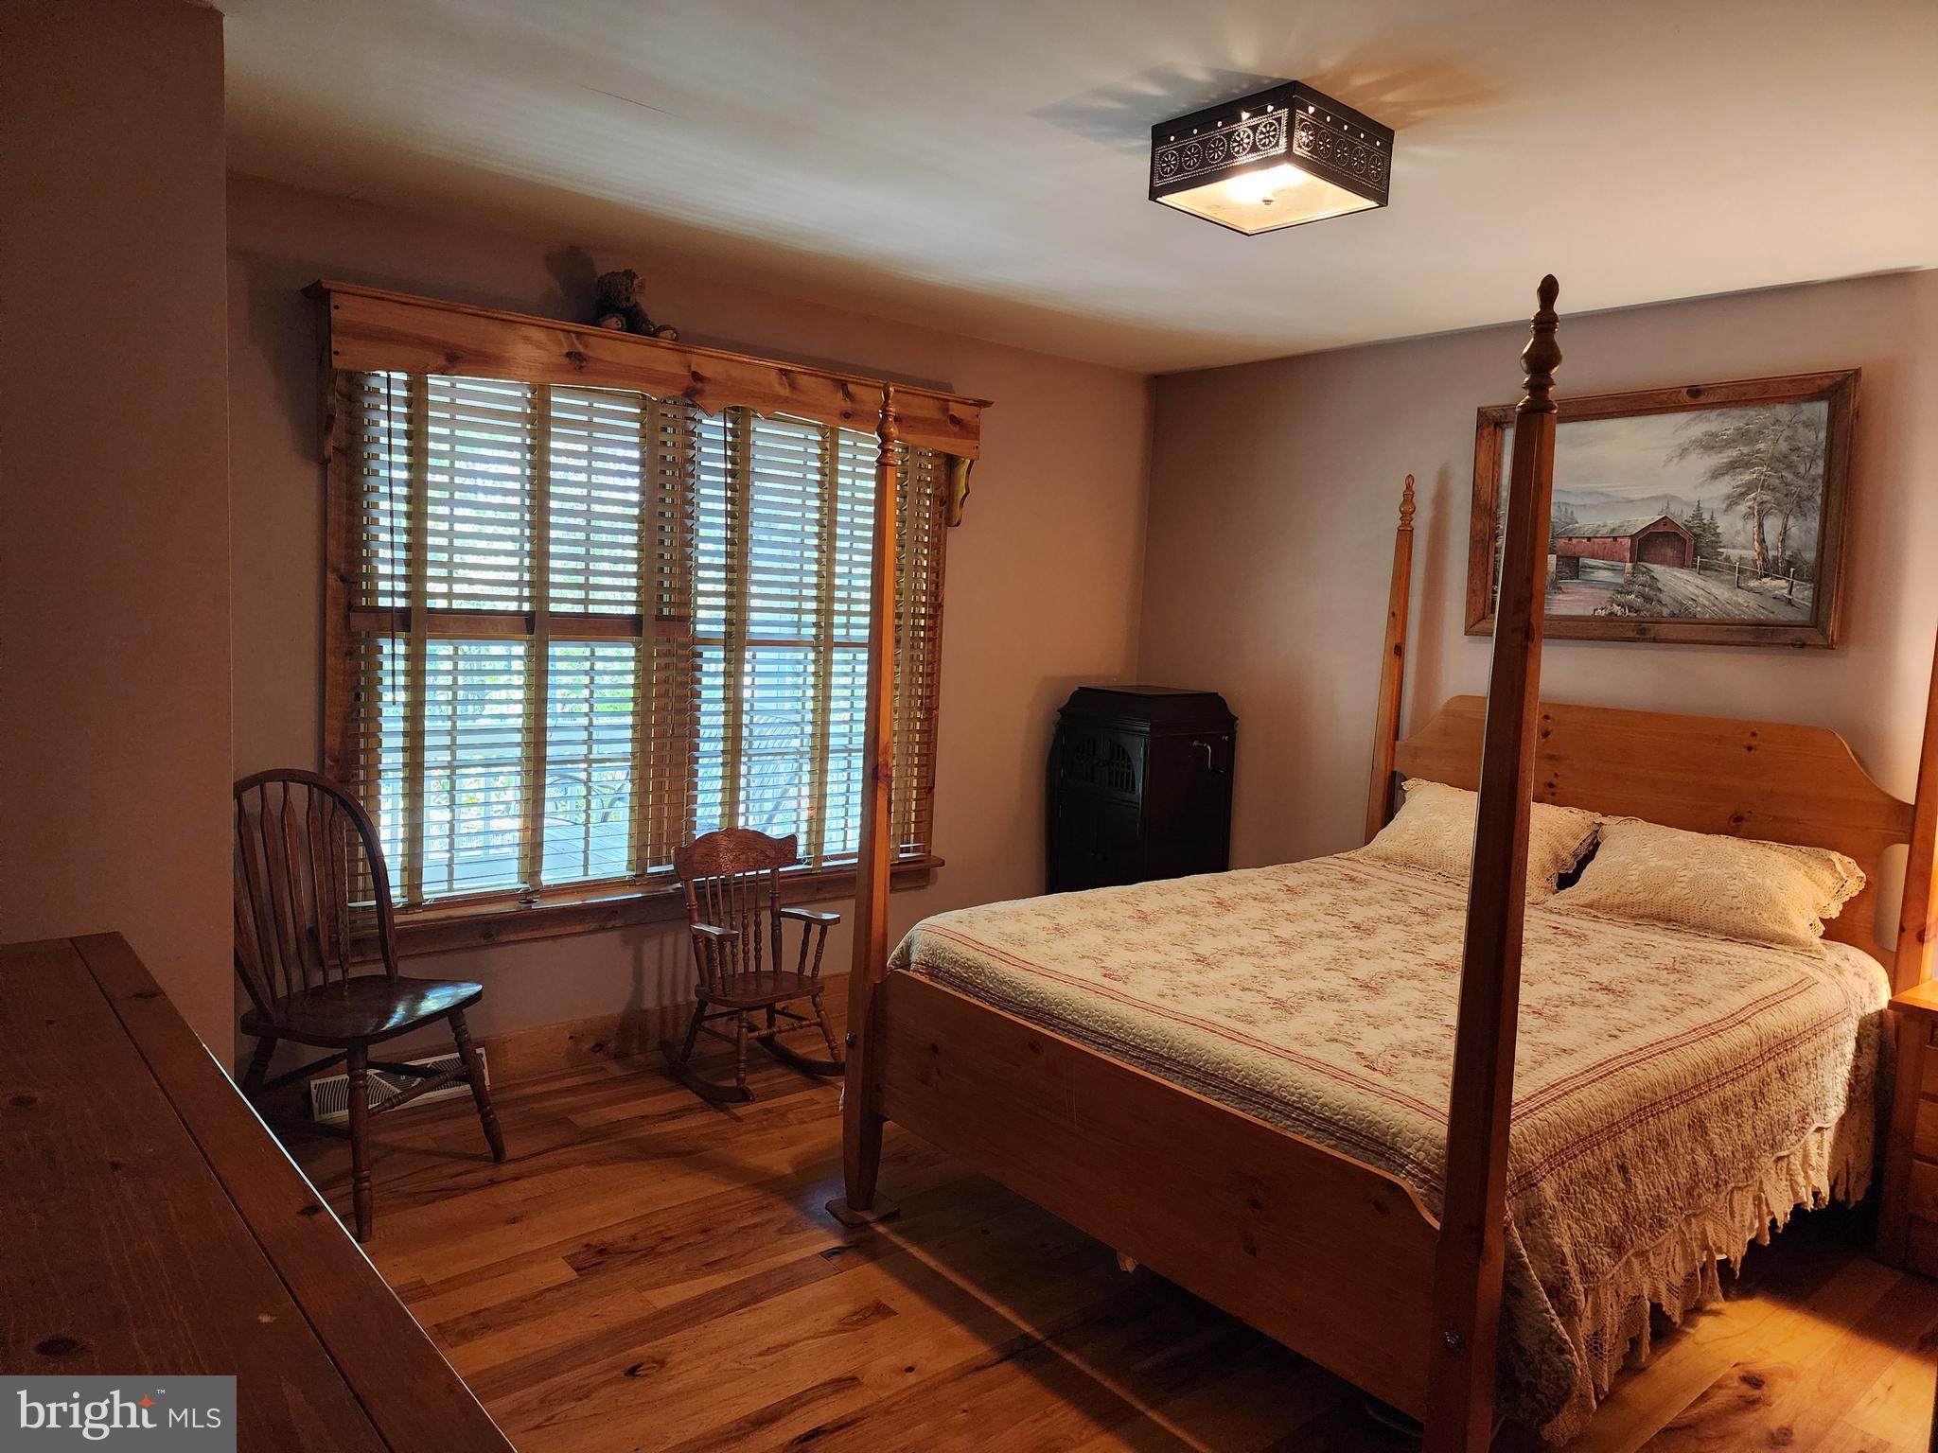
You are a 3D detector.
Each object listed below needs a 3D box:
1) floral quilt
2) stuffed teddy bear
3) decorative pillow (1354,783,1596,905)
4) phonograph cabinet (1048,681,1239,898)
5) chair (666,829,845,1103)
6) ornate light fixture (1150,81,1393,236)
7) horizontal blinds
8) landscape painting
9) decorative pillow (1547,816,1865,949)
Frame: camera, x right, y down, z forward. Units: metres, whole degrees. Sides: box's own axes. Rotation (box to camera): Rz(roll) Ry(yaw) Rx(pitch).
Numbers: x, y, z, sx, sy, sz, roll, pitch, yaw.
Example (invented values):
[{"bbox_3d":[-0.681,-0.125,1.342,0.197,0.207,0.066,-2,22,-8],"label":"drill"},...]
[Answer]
[{"bbox_3d":[1.061,0.794,3.189,2.040,0.540,1.610,-2,7,-40],"label":"floral quilt"},{"bbox_3d":[-0.965,-1.212,3.751,0.170,0.196,0.200,8,8,44],"label":"stuffed teddy bear"},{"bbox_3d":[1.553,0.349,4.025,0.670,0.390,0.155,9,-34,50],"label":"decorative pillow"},{"bbox_3d":[0.662,0.452,4.990,0.505,1.178,0.460,-2,7,-40],"label":"phonograph cabinet"},{"bbox_3d":[-0.628,0.714,3.948,0.445,0.735,0.455,-2,7,-42],"label":"chair"},{"bbox_3d":[0.608,-1.122,2.572,0.335,0.136,0.335,-2,7,-40],"label":"ornate light fixture"},{"bbox_3d":[-0.879,-0.271,4.008,2.000,1.493,0.060,-2,7,-40],"label":"horizontal blinds"},{"bbox_3d":[1.982,-0.615,3.789,0.045,0.727,1.051,-6,9,-39],"label":"landscape painting"},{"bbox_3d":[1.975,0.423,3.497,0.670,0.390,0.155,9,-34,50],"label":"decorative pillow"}]

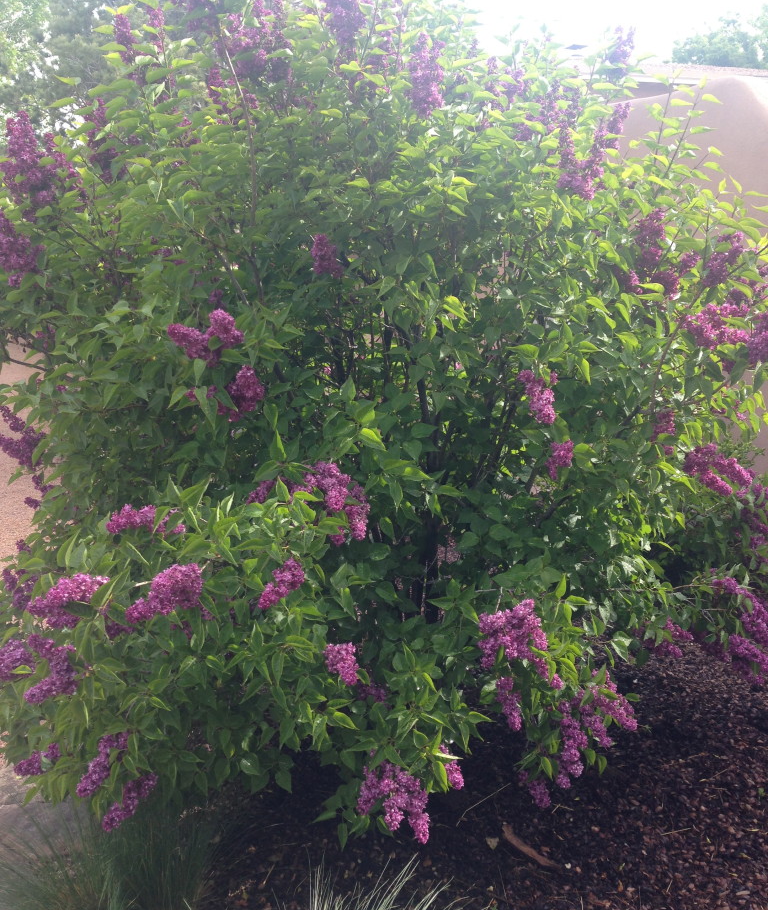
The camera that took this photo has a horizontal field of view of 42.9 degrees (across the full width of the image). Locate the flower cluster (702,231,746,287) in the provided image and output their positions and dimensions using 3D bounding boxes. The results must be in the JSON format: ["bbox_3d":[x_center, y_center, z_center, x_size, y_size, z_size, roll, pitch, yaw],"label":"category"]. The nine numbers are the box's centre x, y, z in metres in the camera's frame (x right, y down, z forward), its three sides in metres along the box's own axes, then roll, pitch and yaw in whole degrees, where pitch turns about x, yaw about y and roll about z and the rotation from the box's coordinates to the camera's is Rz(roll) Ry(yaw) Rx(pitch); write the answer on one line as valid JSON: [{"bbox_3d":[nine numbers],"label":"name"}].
[{"bbox_3d":[1.012,-0.581,2.900,0.131,0.165,0.110,0,13,0],"label":"flower cluster"}]

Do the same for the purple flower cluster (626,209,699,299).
[{"bbox_3d":[0.813,-0.585,2.850,0.210,0.246,0.180,0,12,0],"label":"purple flower cluster"}]

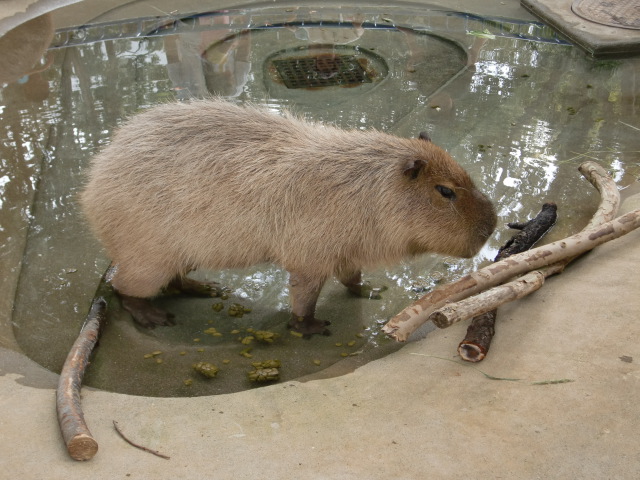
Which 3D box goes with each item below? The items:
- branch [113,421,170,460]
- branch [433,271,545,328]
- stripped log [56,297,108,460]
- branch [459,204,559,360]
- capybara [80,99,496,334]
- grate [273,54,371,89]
[{"bbox_3d":[-0.396,0.435,2.660,0.195,0.011,0.030,23,35,38],"label":"branch"},{"bbox_3d":[0.434,0.146,3.094,0.360,0.055,0.052,-19,33,-32],"label":"branch"},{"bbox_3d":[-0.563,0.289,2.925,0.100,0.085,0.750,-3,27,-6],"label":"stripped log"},{"bbox_3d":[0.527,0.078,3.317,0.110,0.085,0.920,10,29,19],"label":"branch"},{"bbox_3d":[-0.080,-0.069,3.175,1.060,0.600,0.380,3,27,5],"label":"capybara"},{"bbox_3d":[0.006,-0.701,5.142,0.350,0.030,0.350,-5,27,-10],"label":"grate"}]

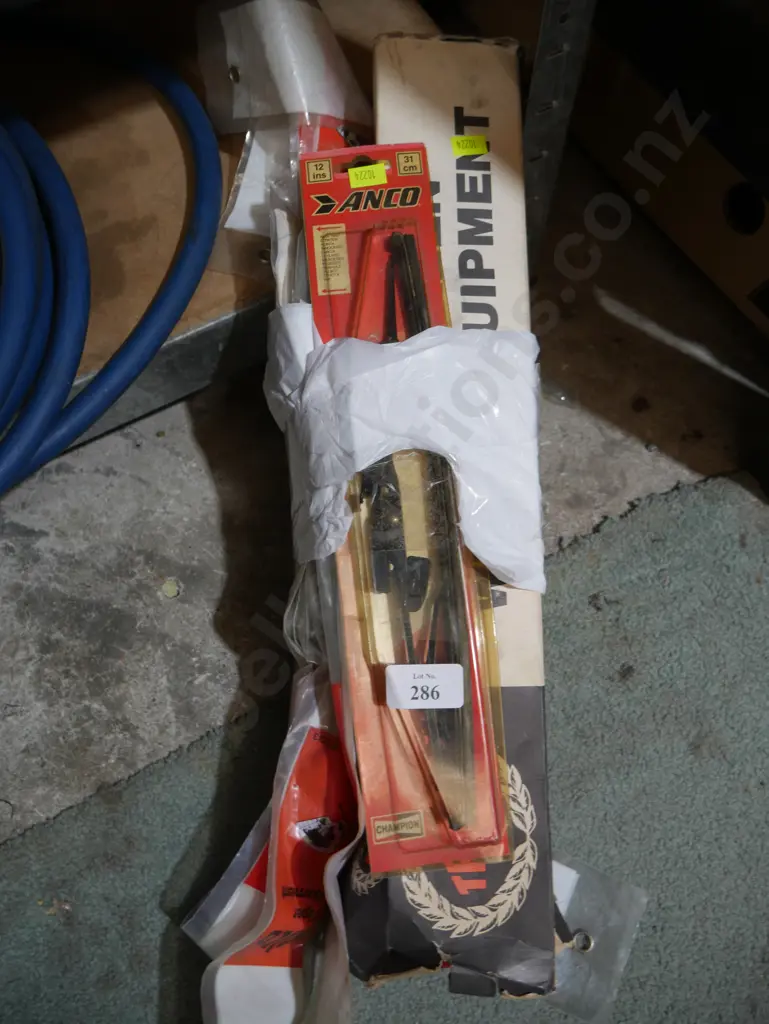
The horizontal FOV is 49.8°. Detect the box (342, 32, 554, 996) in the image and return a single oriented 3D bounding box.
[{"bbox_3d":[0.035,-0.011,0.479,0.091,0.058,0.523,0,83,-6],"label":"box"}]

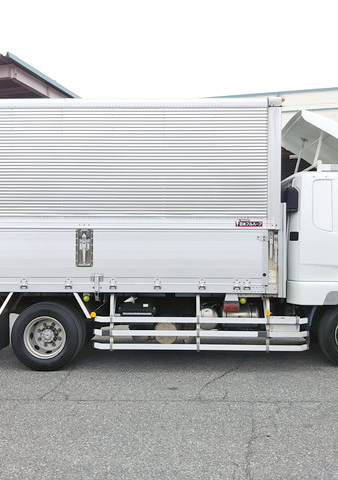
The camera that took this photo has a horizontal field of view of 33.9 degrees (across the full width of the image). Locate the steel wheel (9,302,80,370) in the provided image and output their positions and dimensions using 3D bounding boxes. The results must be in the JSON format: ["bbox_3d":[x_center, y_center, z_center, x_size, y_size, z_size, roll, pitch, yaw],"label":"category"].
[{"bbox_3d":[-1.507,1.197,6.880,0.830,0.830,0.270,0,-1,2],"label":"steel wheel"}]

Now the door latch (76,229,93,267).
[{"bbox_3d":[-1.020,0.096,6.690,0.210,0.455,0.060,0,-1,2],"label":"door latch"}]

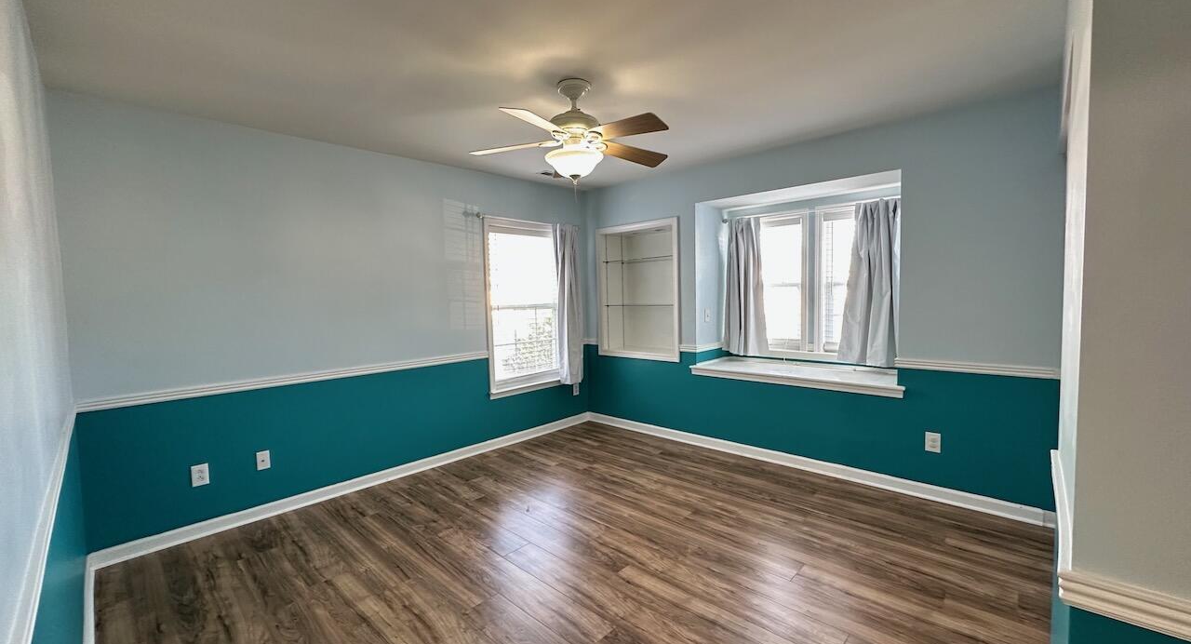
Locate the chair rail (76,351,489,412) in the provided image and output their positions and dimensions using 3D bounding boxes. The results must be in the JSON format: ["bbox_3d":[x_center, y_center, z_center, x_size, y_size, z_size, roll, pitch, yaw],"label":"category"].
[{"bbox_3d":[-1.804,0.364,3.354,0.026,0.058,2.485,2,5,44],"label":"chair rail"}]

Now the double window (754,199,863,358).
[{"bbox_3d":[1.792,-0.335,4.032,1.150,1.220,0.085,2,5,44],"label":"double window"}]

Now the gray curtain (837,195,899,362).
[{"bbox_3d":[2.070,-0.287,3.643,0.450,1.245,0.100,2,5,44],"label":"gray curtain"}]

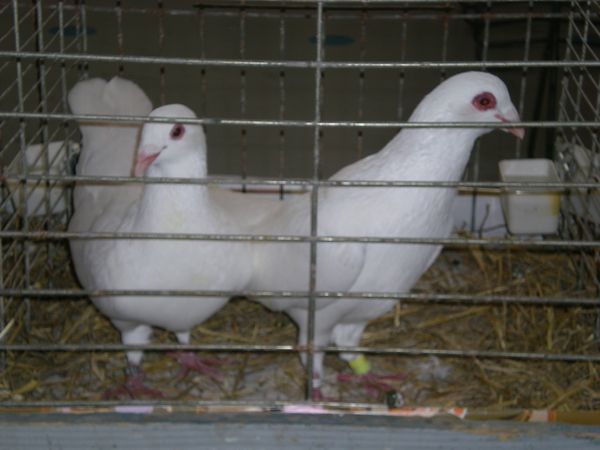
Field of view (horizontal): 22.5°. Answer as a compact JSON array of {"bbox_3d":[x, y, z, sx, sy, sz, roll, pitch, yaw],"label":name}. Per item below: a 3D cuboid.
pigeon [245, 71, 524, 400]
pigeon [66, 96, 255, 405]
[{"bbox_3d":[0.038,0.005,1.193,0.280,0.248,0.125,6,16,17],"label":"pigeon"},{"bbox_3d":[-0.123,0.002,1.232,0.125,0.228,0.195,-5,16,-21],"label":"pigeon"}]

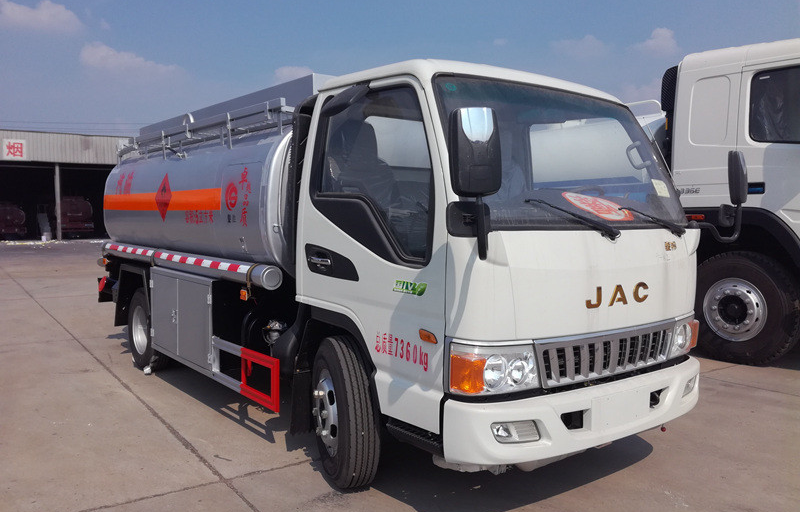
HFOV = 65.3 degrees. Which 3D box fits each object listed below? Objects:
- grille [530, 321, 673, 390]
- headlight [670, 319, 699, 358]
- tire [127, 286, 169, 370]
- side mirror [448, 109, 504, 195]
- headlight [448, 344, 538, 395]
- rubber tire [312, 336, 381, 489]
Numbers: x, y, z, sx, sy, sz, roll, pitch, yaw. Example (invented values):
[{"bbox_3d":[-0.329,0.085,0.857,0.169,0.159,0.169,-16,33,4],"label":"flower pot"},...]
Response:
[{"bbox_3d":[1.033,0.459,3.055,1.190,0.225,0.100,-2,4,-39],"label":"grille"},{"bbox_3d":[1.552,0.455,3.580,0.170,0.210,0.370,4,4,44],"label":"headlight"},{"bbox_3d":[-2.392,0.684,5.966,0.195,0.772,0.772,-2,4,-39],"label":"tire"},{"bbox_3d":[0.273,-0.384,2.257,0.185,0.325,0.095,0,3,-11],"label":"side mirror"},{"bbox_3d":[0.406,0.485,2.676,0.370,0.210,0.170,-1,4,-33],"label":"headlight"},{"bbox_3d":[-0.301,0.865,3.471,0.195,0.772,0.772,0,3,-21],"label":"rubber tire"}]

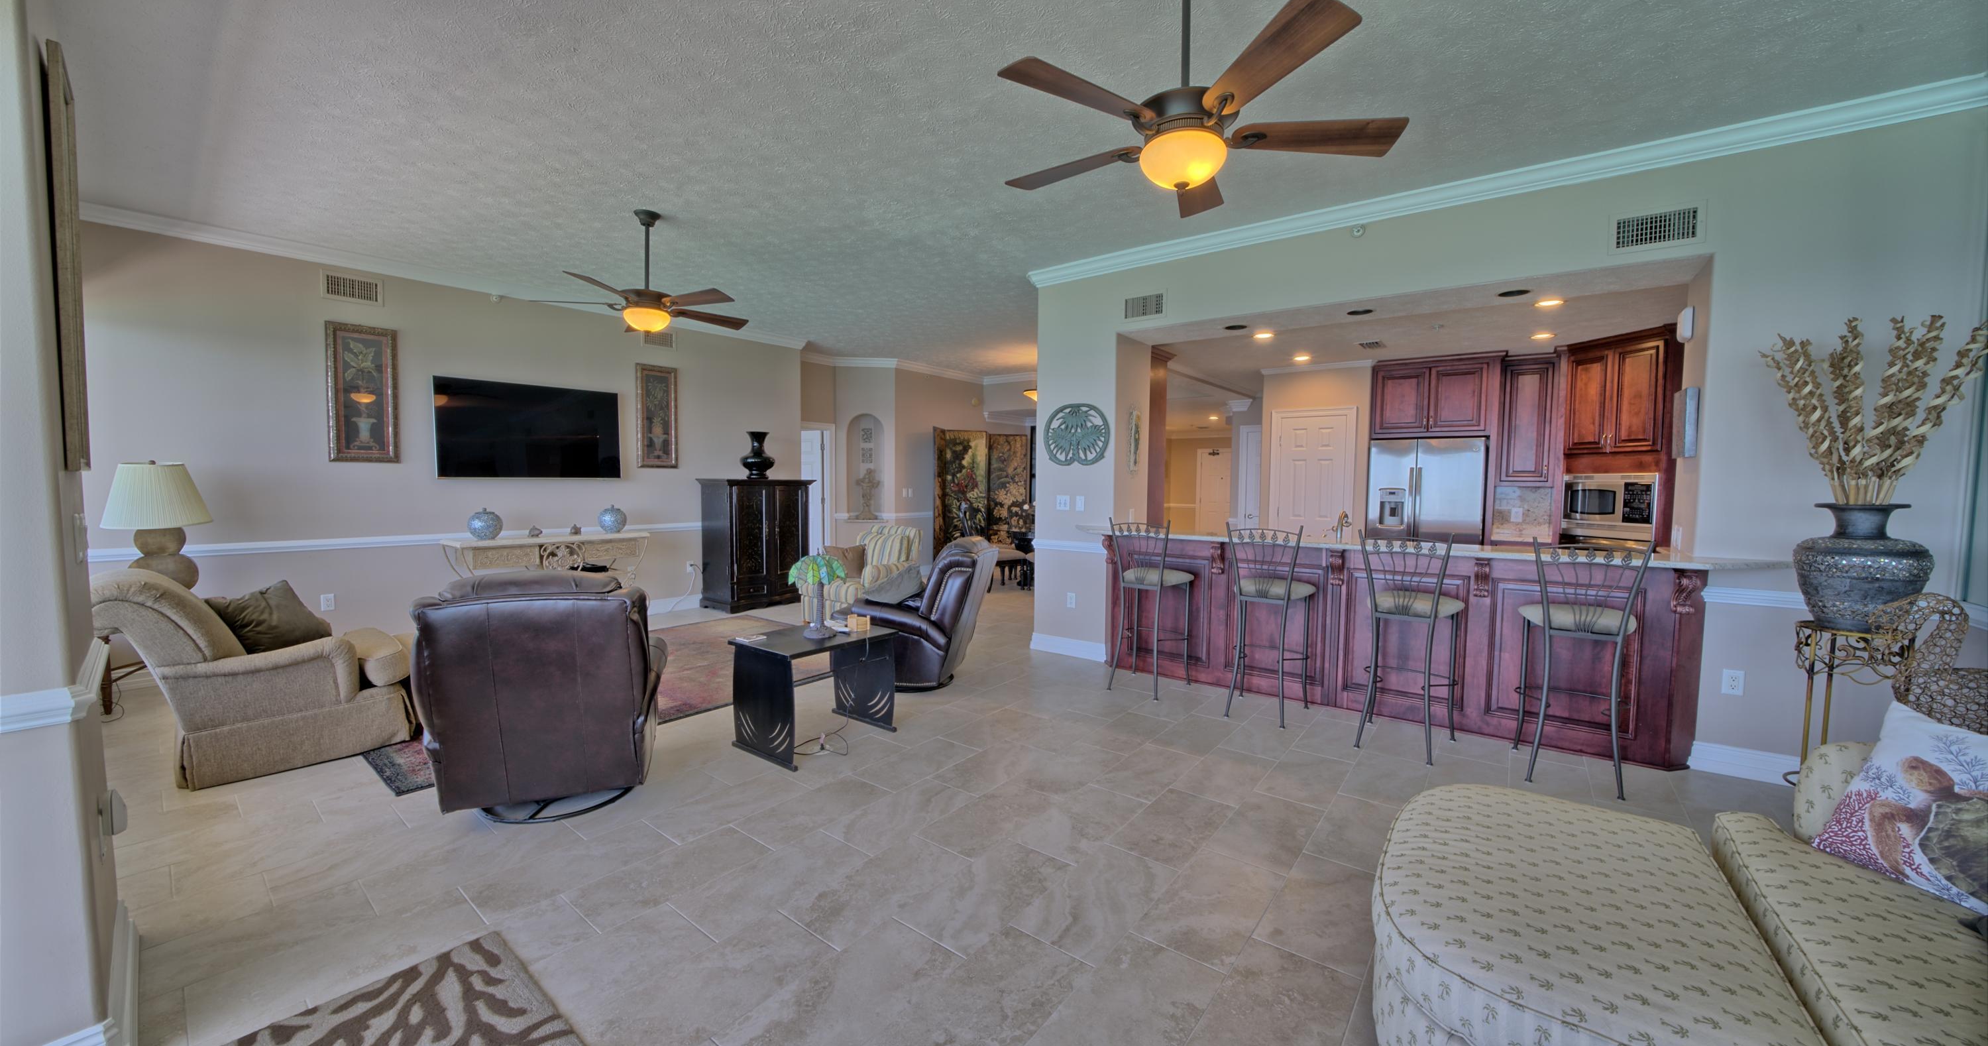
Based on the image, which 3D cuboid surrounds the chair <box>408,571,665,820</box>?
[{"bbox_3d":[-1.980,0.694,3.049,0.840,1.010,0.930,-1,4,-22],"label":"chair"}]

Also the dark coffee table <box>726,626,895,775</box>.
[{"bbox_3d":[-0.959,0.898,3.578,0.530,0.540,0.710,3,4,39],"label":"dark coffee table"}]

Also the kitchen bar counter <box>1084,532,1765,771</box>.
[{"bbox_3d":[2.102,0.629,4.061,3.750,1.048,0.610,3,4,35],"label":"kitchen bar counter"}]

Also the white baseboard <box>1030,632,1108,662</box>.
[{"bbox_3d":[0.599,0.997,5.319,0.671,0.135,0.020,3,4,36],"label":"white baseboard"}]

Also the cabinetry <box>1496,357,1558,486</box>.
[{"bbox_3d":[4.644,-0.870,5.797,0.394,1.099,0.340,3,4,36],"label":"cabinetry"}]

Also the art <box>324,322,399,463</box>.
[{"bbox_3d":[-4.913,-0.994,5.172,0.035,1.059,0.409,3,4,39],"label":"art"}]

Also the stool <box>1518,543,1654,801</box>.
[{"bbox_3d":[2.747,0.629,3.134,0.430,1.130,0.460,2,4,35],"label":"stool"}]

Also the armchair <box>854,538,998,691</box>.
[{"bbox_3d":[-0.448,0.592,4.660,0.870,1.000,0.800,1,4,11],"label":"armchair"}]

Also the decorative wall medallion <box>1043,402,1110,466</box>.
[{"bbox_3d":[0.637,-0.684,5.161,0.580,0.488,0.030,3,4,35],"label":"decorative wall medallion"}]

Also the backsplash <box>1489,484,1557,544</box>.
[{"bbox_3d":[4.890,-0.088,6.146,0.417,0.492,0.030,3,4,35],"label":"backsplash"}]

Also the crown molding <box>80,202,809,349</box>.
[{"bbox_3d":[-3.940,-2.017,5.974,0.100,0.102,5.066,4,5,41],"label":"crown molding"}]

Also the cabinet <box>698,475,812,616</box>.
[{"bbox_3d":[-2.660,0.223,7.507,0.600,1.420,1.040,3,4,39],"label":"cabinet"}]

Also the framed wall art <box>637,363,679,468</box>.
[{"bbox_3d":[-3.401,-1.065,6.716,0.035,1.025,0.392,4,5,41],"label":"framed wall art"}]

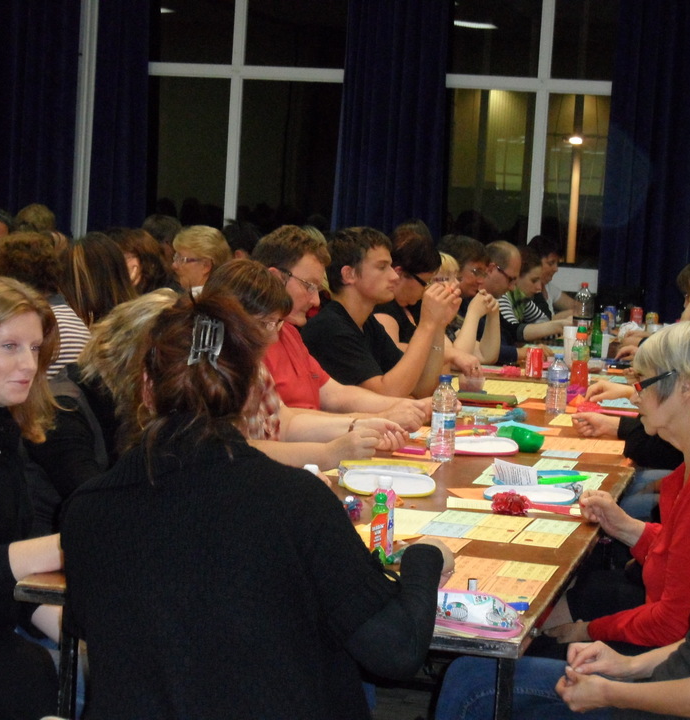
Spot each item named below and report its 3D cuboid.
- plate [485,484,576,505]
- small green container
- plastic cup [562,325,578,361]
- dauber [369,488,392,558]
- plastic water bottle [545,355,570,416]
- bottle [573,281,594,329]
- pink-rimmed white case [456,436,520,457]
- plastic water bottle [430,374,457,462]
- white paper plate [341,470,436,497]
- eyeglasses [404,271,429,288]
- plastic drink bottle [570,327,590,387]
[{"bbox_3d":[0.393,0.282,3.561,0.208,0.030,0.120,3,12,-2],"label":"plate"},{"bbox_3d":[0.461,0.207,4.361,0.115,0.072,0.085,6,6,30],"label":"small green container"},{"bbox_3d":[0.987,-0.058,7.230,0.072,0.155,0.072,3,5,0],"label":"plastic cup"},{"bbox_3d":[0.060,0.282,2.794,0.033,0.124,0.033,4,5,9],"label":"dauber"},{"bbox_3d":[0.679,0.074,5.301,0.064,0.185,0.064,3,5,0],"label":"plastic water bottle"},{"bbox_3d":[1.100,-0.180,7.688,0.090,0.335,0.090,3,5,0],"label":"bottle"},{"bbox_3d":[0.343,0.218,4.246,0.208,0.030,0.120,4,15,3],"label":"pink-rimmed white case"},{"bbox_3d":[0.247,0.141,4.091,0.064,0.208,0.064,3,5,0],"label":"plastic water bottle"},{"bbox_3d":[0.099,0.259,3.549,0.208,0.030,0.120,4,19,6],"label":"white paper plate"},{"bbox_3d":[0.246,-0.277,5.650,0.140,0.045,0.140,38,-2,-12],"label":"eyeglasses"},{"bbox_3d":[0.860,-0.004,6.061,0.066,0.232,0.066,3,5,0],"label":"plastic drink bottle"}]

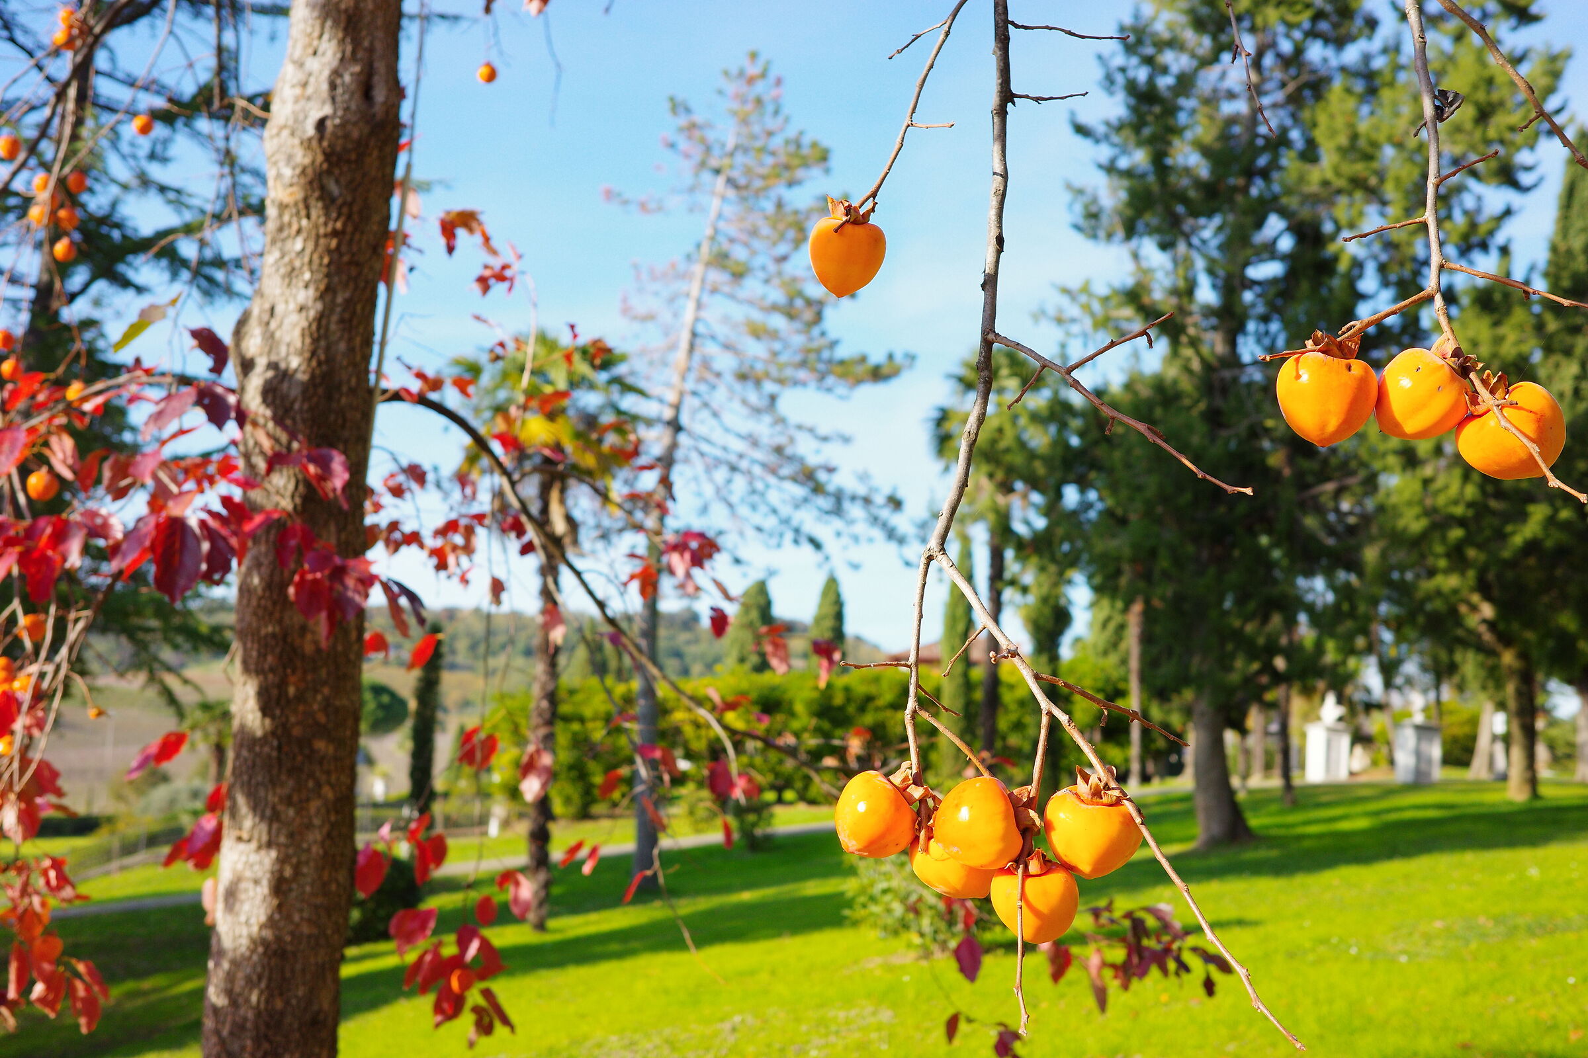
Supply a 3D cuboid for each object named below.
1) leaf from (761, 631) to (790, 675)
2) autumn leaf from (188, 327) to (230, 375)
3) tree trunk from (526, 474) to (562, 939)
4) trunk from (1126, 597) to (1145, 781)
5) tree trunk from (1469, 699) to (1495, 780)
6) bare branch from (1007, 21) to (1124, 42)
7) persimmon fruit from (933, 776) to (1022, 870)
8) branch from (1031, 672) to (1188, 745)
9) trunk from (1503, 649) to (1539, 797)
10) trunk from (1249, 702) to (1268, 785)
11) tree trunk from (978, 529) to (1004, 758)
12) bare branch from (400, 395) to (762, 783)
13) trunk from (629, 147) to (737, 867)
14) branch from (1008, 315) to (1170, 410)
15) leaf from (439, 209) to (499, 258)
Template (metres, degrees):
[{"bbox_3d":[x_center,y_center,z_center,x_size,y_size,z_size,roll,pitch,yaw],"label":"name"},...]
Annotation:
[{"bbox_3d":[-0.031,0.217,3.050,0.048,0.075,0.025,0,-5,0],"label":"leaf"},{"bbox_3d":[-0.945,-0.287,2.850,0.047,0.095,0.045,-30,-6,0],"label":"autumn leaf"},{"bbox_3d":[-2.147,1.471,15.195,0.267,3.872,0.246,1,-6,-8],"label":"tree trunk"},{"bbox_3d":[7.006,3.299,36.197,0.293,3.905,0.293,-1,-6,11],"label":"trunk"},{"bbox_3d":[15.298,4.618,39.094,0.522,1.857,0.467,-2,-6,21],"label":"tree trunk"},{"bbox_3d":[0.217,-0.395,1.400,0.095,0.013,0.025,5,-6,7],"label":"bare branch"},{"bbox_3d":[0.145,0.231,1.385,0.071,0.070,0.070,-42,0,-21],"label":"persimmon fruit"},{"bbox_3d":[0.254,0.144,1.420,0.128,0.058,0.040,0,-5,0],"label":"branch"},{"bbox_3d":[11.126,3.020,27.000,0.460,2.300,0.460,0,-5,0],"label":"trunk"},{"bbox_3d":[8.954,4.138,34.000,0.260,1.550,0.260,0,-5,0],"label":"trunk"},{"bbox_3d":[3.455,1.963,31.000,0.280,4.100,0.280,3,-5,0],"label":"tree trunk"},{"bbox_3d":[-0.356,0.101,2.950,0.600,0.640,0.300,0,-5,0],"label":"bare branch"},{"bbox_3d":[-1.111,-0.367,19.415,0.956,8.234,0.519,0,-6,-3],"label":"trunk"},{"bbox_3d":[0.241,-0.137,1.440,0.135,0.078,0.060,0,-5,0],"label":"branch"},{"bbox_3d":[-0.593,-0.536,3.200,0.105,0.083,0.065,1,-6,-11],"label":"leaf"}]

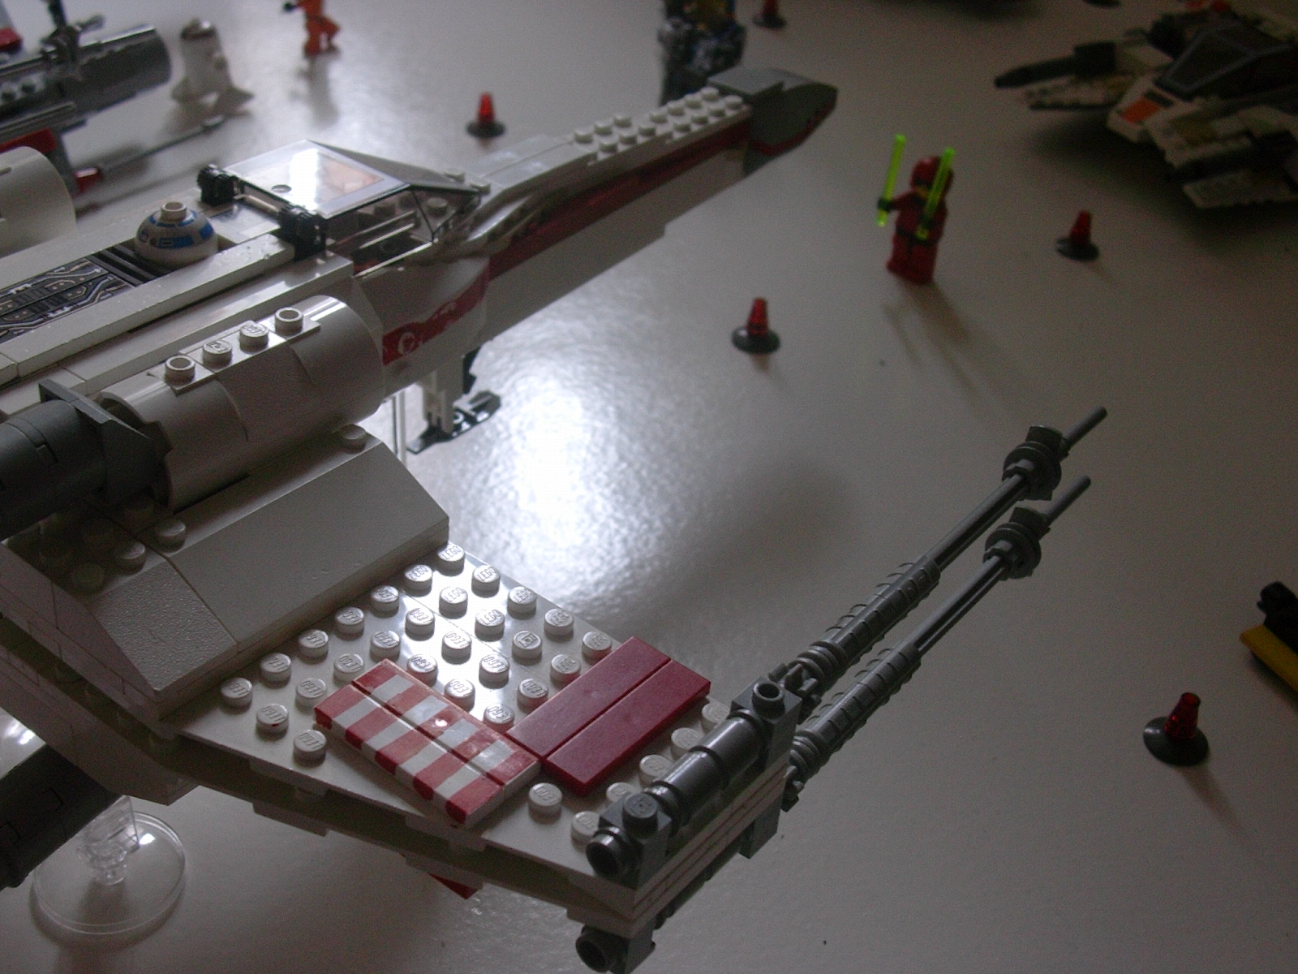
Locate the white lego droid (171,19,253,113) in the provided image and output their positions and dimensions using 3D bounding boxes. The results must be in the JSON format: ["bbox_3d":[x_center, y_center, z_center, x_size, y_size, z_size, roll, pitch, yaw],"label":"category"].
[{"bbox_3d":[-0.173,-0.168,0.663,0.029,0.035,0.017,12,37,7],"label":"white lego droid"}]

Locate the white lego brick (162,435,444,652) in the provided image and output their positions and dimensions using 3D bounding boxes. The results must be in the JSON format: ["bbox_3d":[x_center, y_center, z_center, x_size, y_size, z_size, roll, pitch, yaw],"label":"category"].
[{"bbox_3d":[-0.057,0.007,0.278,0.024,0.011,0.048,29,40,26],"label":"white lego brick"}]

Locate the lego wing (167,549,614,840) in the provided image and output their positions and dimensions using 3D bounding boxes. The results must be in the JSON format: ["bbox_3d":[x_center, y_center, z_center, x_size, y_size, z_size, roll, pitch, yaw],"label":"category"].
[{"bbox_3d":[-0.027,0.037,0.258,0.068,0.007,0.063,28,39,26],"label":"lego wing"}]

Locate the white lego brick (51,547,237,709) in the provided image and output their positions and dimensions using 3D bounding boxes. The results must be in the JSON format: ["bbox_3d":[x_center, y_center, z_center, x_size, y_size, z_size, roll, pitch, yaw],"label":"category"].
[{"bbox_3d":[-0.077,0.019,0.256,0.024,0.011,0.016,29,40,26],"label":"white lego brick"}]

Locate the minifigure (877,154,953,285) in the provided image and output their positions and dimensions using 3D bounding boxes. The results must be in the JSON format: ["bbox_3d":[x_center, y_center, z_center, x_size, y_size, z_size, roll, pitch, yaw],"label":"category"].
[{"bbox_3d":[0.096,-0.094,0.597,0.024,0.043,0.019,31,44,32],"label":"minifigure"}]

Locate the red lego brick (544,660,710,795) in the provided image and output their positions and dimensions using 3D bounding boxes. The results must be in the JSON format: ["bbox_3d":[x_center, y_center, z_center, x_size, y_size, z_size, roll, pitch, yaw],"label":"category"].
[{"bbox_3d":[-0.003,0.037,0.260,0.008,0.003,0.032,28,39,26],"label":"red lego brick"}]

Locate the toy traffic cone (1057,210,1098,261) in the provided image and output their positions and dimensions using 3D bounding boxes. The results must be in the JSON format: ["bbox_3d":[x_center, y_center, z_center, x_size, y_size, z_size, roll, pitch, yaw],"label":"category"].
[{"bbox_3d":[0.160,-0.094,0.626,0.016,0.015,0.016,4,36,0],"label":"toy traffic cone"}]

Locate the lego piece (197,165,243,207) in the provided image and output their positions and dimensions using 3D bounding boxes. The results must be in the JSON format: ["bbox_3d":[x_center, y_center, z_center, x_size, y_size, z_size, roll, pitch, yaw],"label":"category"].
[{"bbox_3d":[-0.090,-0.063,0.356,0.008,0.008,0.008,28,41,26],"label":"lego piece"}]

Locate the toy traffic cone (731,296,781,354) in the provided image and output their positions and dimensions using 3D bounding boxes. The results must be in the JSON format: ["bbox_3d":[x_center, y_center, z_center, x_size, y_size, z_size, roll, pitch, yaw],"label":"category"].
[{"bbox_3d":[0.036,-0.055,0.560,0.016,0.015,0.016,4,36,0],"label":"toy traffic cone"}]

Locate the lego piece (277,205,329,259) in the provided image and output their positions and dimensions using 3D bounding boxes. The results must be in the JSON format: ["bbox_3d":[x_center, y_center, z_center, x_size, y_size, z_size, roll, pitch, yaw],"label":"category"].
[{"bbox_3d":[-0.071,-0.052,0.346,0.008,0.009,0.008,28,41,26],"label":"lego piece"}]

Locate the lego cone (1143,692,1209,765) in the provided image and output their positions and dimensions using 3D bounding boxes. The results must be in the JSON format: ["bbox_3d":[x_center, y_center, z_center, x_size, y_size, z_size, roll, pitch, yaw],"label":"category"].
[{"bbox_3d":[0.134,0.059,0.422,0.016,0.015,0.016,7,36,0],"label":"lego cone"}]

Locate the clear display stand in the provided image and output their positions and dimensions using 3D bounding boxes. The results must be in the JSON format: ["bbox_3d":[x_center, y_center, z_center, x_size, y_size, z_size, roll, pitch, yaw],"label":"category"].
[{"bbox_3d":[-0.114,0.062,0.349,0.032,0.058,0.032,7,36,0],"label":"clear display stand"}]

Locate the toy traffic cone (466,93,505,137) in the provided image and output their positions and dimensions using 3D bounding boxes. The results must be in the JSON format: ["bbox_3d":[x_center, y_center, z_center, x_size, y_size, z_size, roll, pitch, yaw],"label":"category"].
[{"bbox_3d":[-0.064,-0.148,0.668,0.016,0.015,0.016,7,36,0],"label":"toy traffic cone"}]

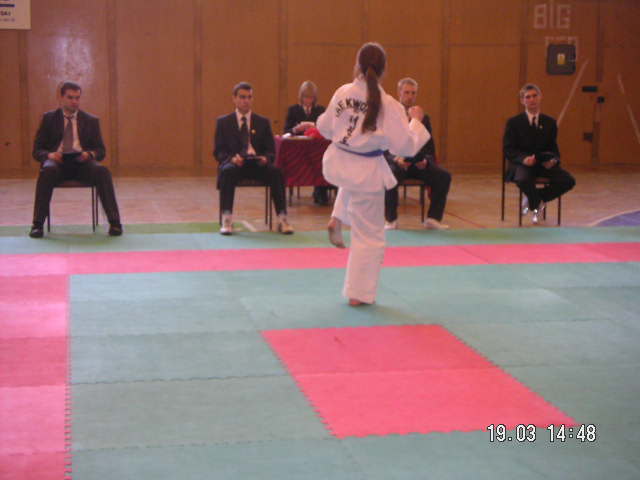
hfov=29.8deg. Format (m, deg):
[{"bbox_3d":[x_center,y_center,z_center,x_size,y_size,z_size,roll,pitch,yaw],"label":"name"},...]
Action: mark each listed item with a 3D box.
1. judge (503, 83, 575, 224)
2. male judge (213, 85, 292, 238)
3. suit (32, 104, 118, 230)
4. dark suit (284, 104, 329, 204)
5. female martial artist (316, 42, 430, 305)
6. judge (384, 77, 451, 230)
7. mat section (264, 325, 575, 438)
[{"bbox_3d":[2.058,-0.807,11.268,0.630,1.310,0.670,-1,8,-12],"label":"judge"},{"bbox_3d":[-0.601,-0.738,10.651,0.670,1.290,0.750,-1,8,-12],"label":"male judge"},{"bbox_3d":[-2.124,-0.646,10.418,0.750,1.000,0.630,-1,8,-12],"label":"suit"},{"bbox_3d":[-0.103,-0.986,12.943,0.540,0.970,0.600,-1,8,-12],"label":"dark suit"},{"bbox_3d":[0.343,-0.415,7.515,0.680,1.590,0.620,1,8,5],"label":"female martial artist"},{"bbox_3d":[0.847,-0.783,10.977,0.680,1.360,0.710,-1,8,-12],"label":"judge"},{"bbox_3d":[0.379,0.650,5.797,1.040,0.030,1.950,-1,8,-12],"label":"mat section"}]

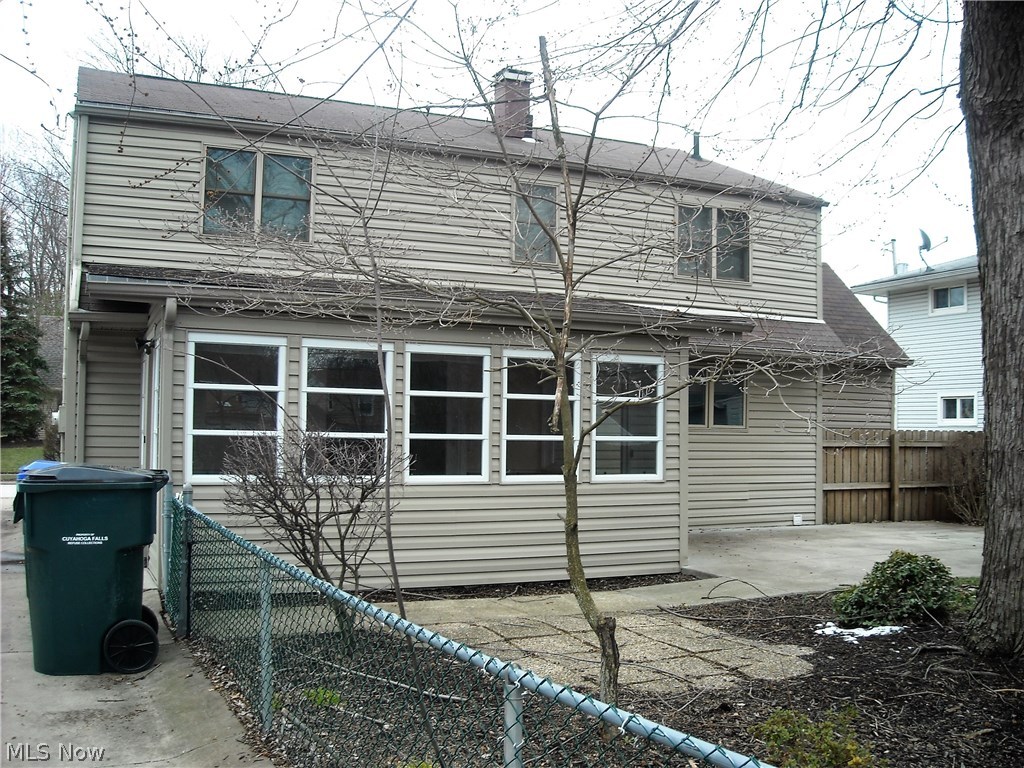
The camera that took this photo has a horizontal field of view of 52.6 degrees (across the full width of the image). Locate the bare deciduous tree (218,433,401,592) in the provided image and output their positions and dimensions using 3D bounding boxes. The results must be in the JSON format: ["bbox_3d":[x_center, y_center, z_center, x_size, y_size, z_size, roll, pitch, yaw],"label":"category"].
[{"bbox_3d":[-1.246,0.989,6.500,1.130,1.400,1.050,2,-3,-25],"label":"bare deciduous tree"}]

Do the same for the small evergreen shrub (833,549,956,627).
[{"bbox_3d":[2.697,1.421,7.300,0.850,0.520,0.780,2,-3,-25],"label":"small evergreen shrub"}]

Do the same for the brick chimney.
[{"bbox_3d":[0.007,-4.017,14.800,0.460,0.980,0.460,2,-3,-25],"label":"brick chimney"}]

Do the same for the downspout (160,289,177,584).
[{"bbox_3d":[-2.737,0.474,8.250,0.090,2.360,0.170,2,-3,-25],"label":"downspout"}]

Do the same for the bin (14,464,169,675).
[{"bbox_3d":[-2.399,1.043,5.920,0.800,1.120,0.700,2,-3,-25],"label":"bin"}]

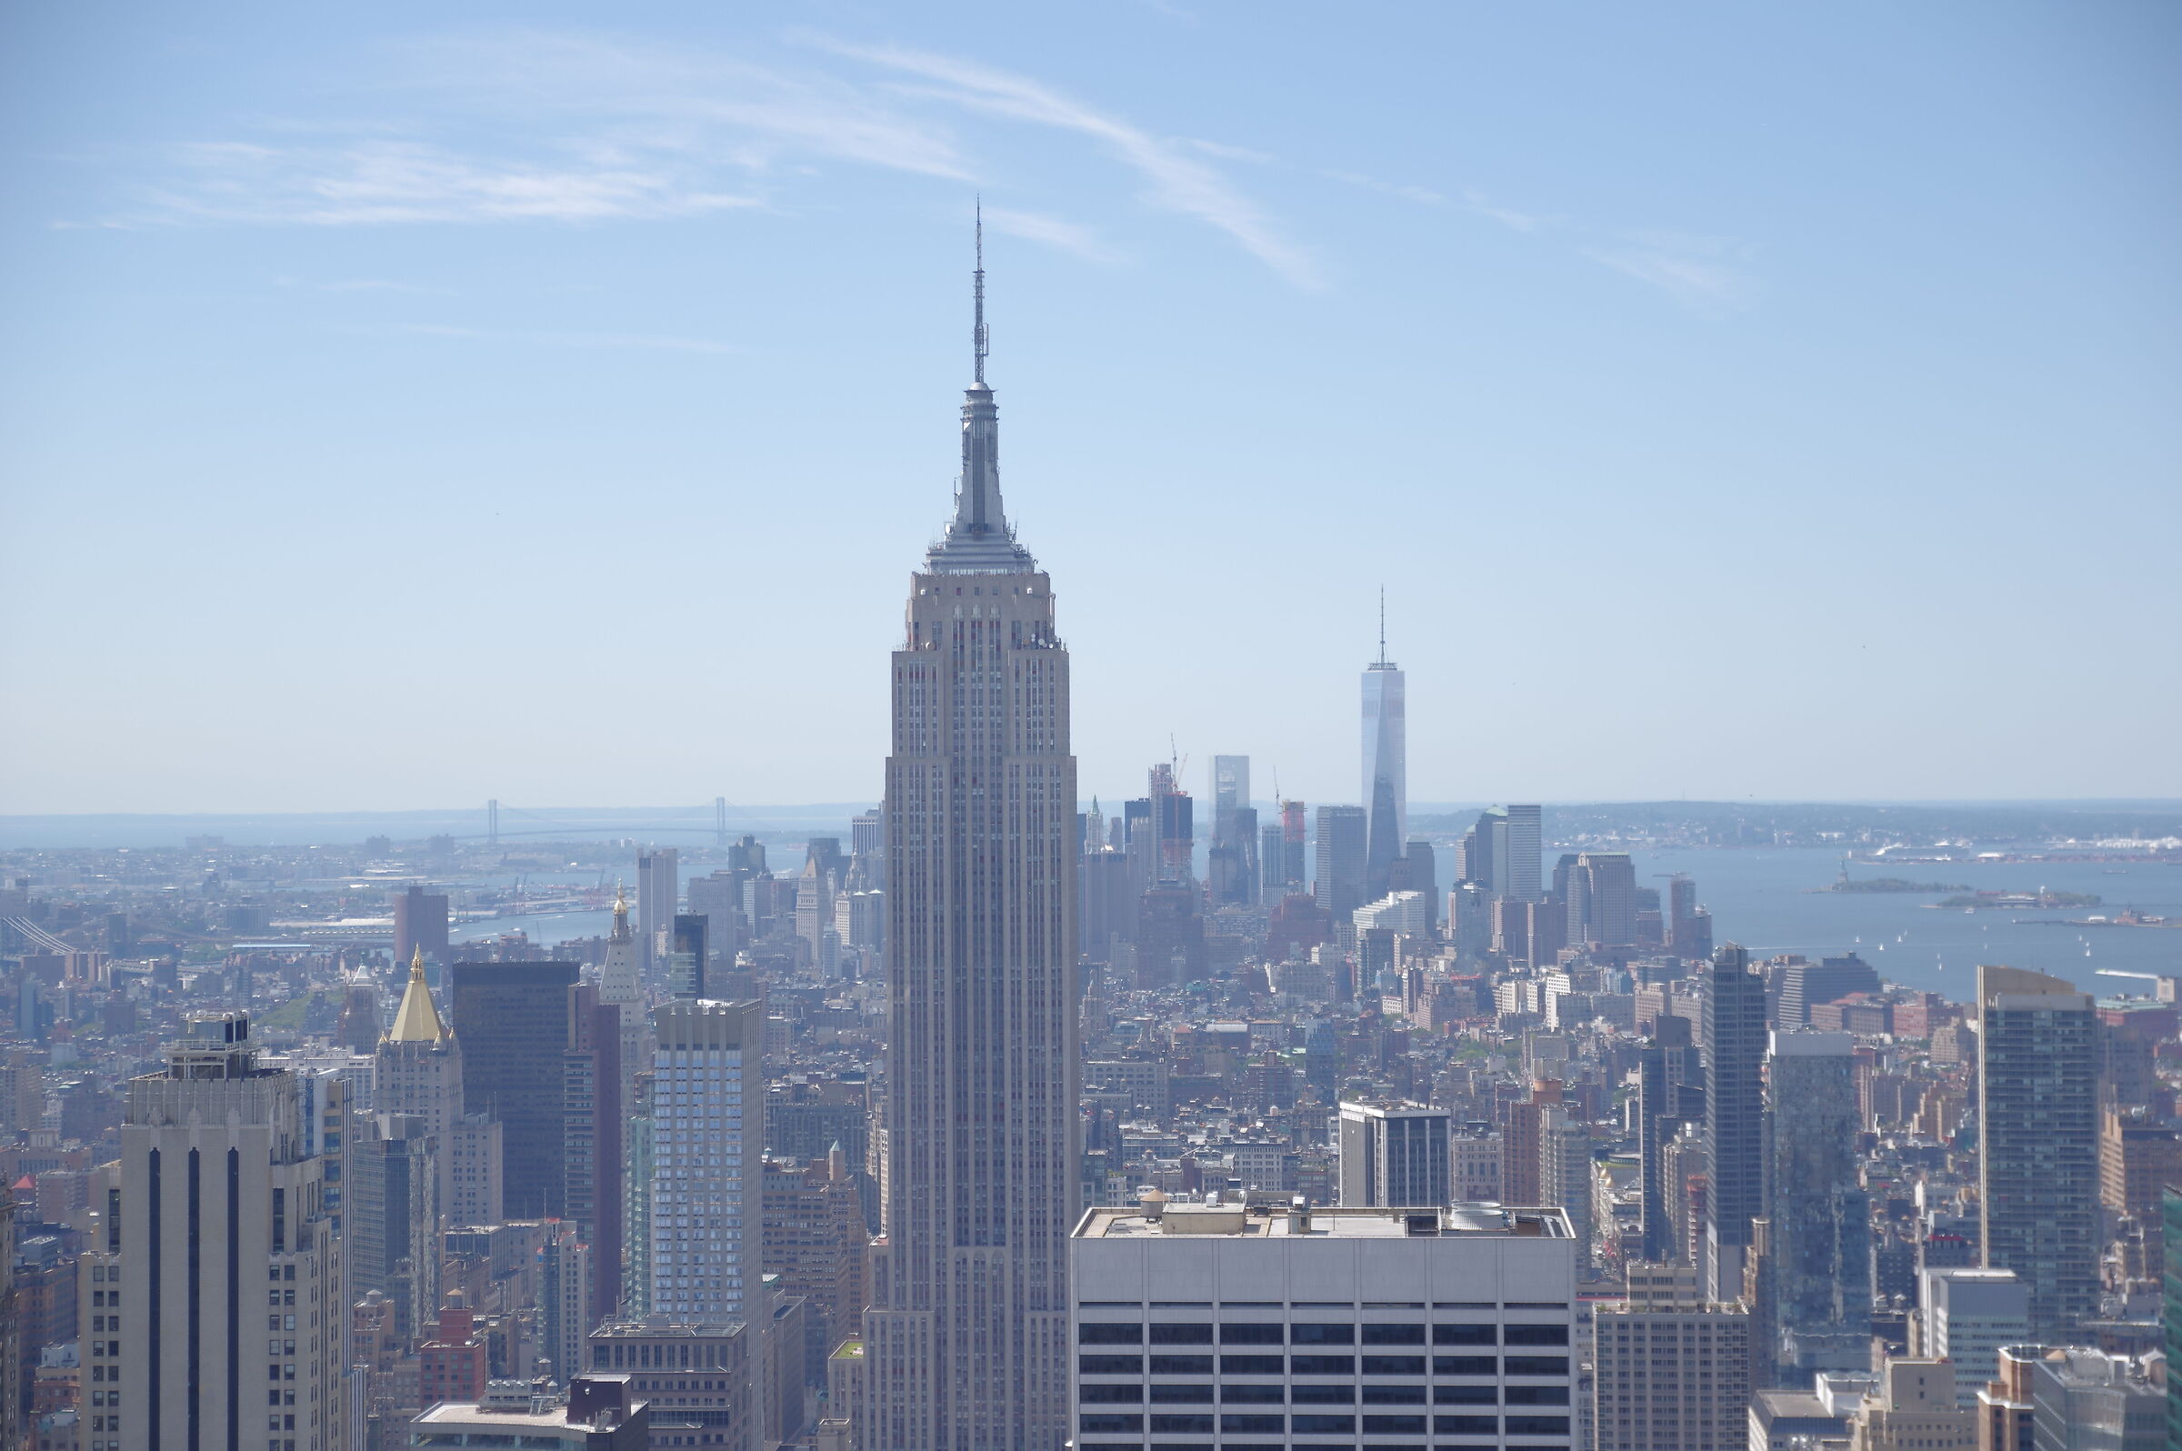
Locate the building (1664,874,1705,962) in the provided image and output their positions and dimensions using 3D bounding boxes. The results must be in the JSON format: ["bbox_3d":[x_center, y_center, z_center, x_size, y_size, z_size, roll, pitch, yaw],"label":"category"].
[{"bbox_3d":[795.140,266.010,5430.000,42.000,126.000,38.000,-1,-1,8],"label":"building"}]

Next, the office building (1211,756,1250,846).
[{"bbox_3d":[209.390,195.650,6080.000,60.000,299.300,60.000,0,-1,-3],"label":"office building"}]

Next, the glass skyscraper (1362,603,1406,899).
[{"bbox_3d":[420.900,100.330,5834.000,61.000,475.000,61.000,0,-1,4],"label":"glass skyscraper"}]

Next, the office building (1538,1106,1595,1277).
[{"bbox_3d":[216.970,229.110,1850.000,27.000,106.000,26.000,0,-1,4],"label":"office building"}]

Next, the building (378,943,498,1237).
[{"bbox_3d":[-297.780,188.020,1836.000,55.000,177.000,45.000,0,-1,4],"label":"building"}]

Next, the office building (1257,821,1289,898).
[{"bbox_3d":[279.520,250.540,6200.000,36.000,193.700,36.000,0,-1,-13],"label":"office building"}]

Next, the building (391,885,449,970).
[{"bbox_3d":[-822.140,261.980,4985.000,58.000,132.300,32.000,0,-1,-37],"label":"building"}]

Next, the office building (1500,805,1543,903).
[{"bbox_3d":[606.500,225.310,5730.000,50.000,226.700,70.000,0,-1,-14],"label":"office building"}]

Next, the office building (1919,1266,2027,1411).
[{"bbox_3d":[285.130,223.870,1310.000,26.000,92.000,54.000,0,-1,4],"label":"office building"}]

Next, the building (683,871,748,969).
[{"bbox_3d":[-491.050,261.890,5300.000,66.000,143.000,50.000,0,-1,4],"label":"building"}]

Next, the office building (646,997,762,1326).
[{"bbox_3d":[-102.070,169.600,1065.000,26.000,193.000,34.000,0,-1,4],"label":"office building"}]

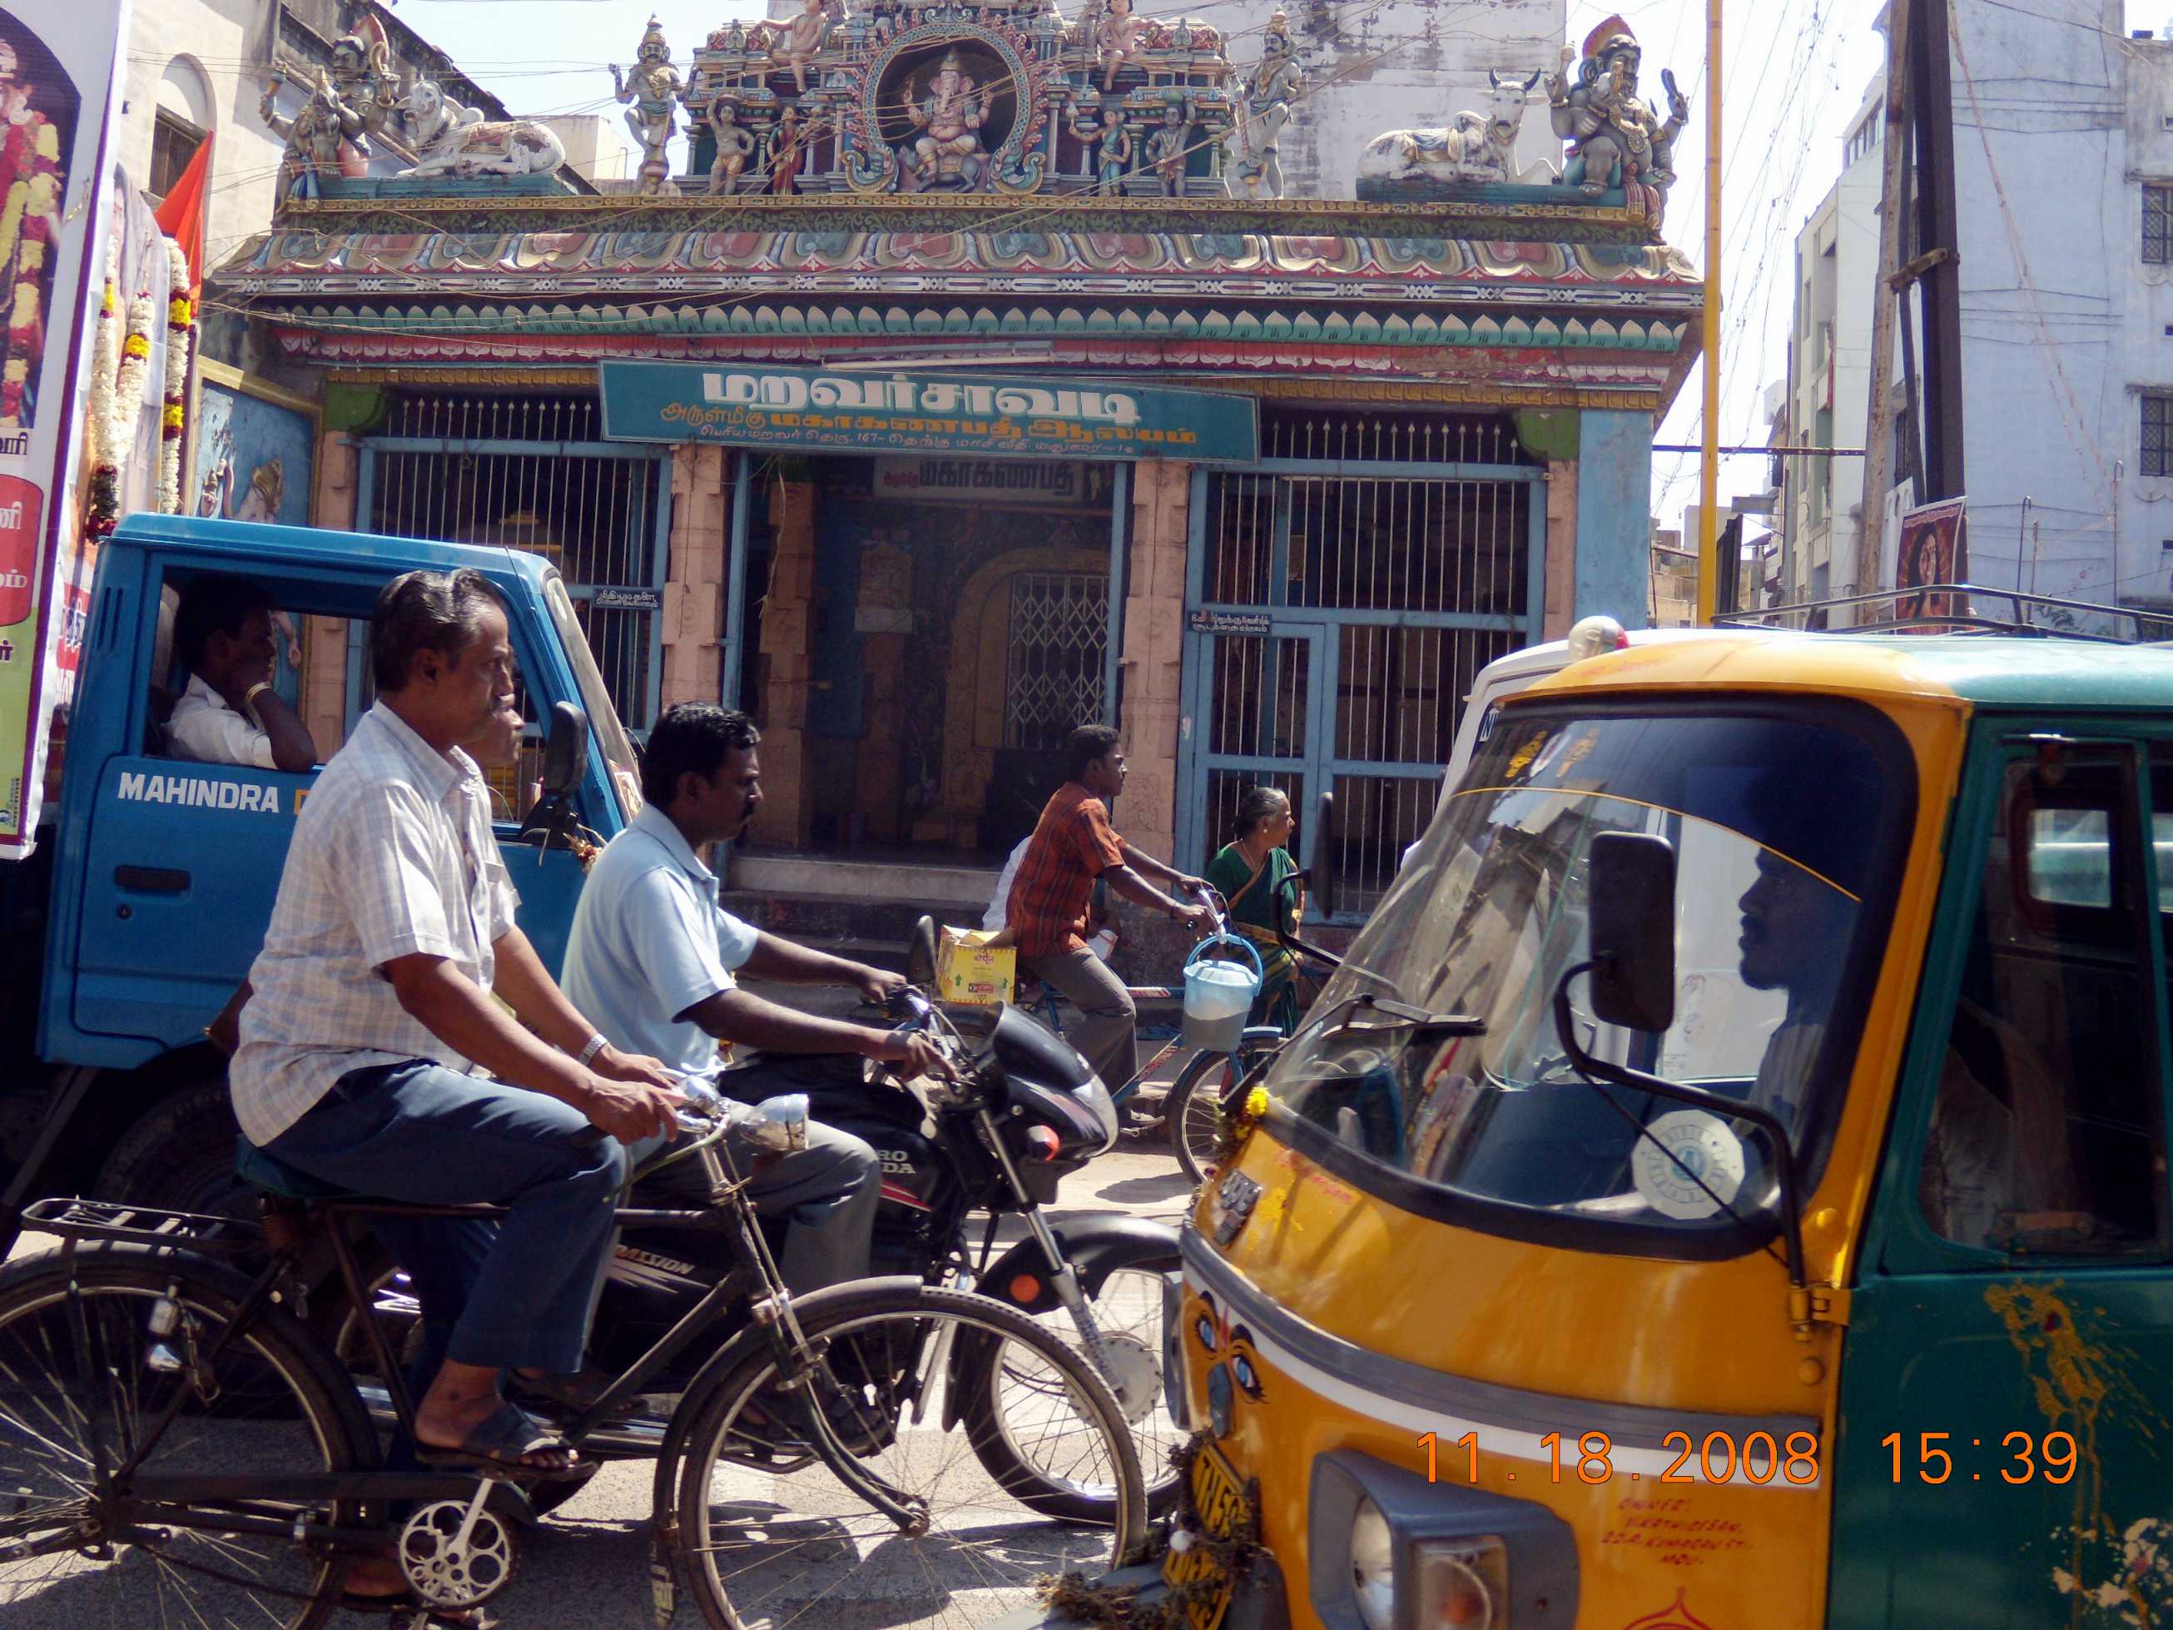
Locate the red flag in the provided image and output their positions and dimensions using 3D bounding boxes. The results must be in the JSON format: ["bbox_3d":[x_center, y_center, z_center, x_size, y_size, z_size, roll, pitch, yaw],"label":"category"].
[{"bbox_3d":[-3.500,-2.320,8.750,0.240,0.680,0.120,3,-1,-10],"label":"red flag"}]

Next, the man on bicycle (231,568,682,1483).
[{"bbox_3d":[-0.920,0.410,3.320,0.720,1.530,0.560,3,-1,-13],"label":"man on bicycle"}]

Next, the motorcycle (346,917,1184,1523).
[{"bbox_3d":[-0.600,0.800,4.340,1.950,1.130,0.750,3,-1,-10],"label":"motorcycle"}]

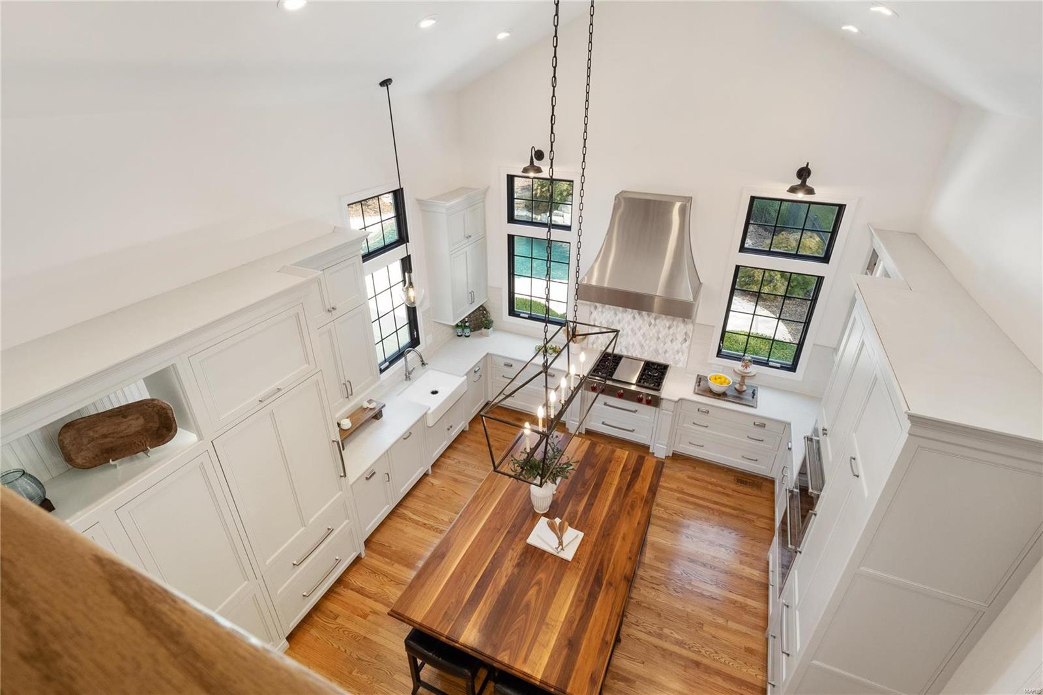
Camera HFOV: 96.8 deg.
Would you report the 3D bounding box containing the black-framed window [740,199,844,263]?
[{"bbox_3d":[2.730,-1.201,4.716,0.837,0.583,0.100,12,31,21],"label":"black-framed window"}]

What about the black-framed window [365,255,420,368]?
[{"bbox_3d":[-1.486,-0.377,5.286,0.100,1.166,0.846,12,31,21],"label":"black-framed window"}]

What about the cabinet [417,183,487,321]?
[{"bbox_3d":[-0.800,-1.196,6.015,0.400,1.575,1.090,12,31,20],"label":"cabinet"}]

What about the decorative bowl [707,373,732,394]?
[{"bbox_3d":[2.264,0.425,5.307,0.267,0.165,0.267,12,31,21],"label":"decorative bowl"}]

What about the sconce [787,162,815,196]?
[{"bbox_3d":[2.756,-1.648,4.509,0.265,0.295,0.335,12,31,20],"label":"sconce"}]

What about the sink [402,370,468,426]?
[{"bbox_3d":[-1.089,0.569,5.550,0.574,0.226,0.800,12,31,21],"label":"sink"}]

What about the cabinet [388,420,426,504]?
[{"bbox_3d":[-1.492,1.177,5.190,0.590,0.770,0.620,12,31,20],"label":"cabinet"}]

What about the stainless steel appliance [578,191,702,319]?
[{"bbox_3d":[1.355,-1.054,5.113,1.241,1.157,0.559,12,31,21],"label":"stainless steel appliance"}]

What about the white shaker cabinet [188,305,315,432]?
[{"bbox_3d":[-2.001,0.043,3.171,0.620,0.527,0.836,12,31,20],"label":"white shaker cabinet"}]

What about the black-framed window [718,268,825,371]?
[{"bbox_3d":[2.741,-0.321,5.187,0.843,1.142,0.100,12,31,21],"label":"black-framed window"}]

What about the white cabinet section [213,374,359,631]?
[{"bbox_3d":[-1.998,1.212,3.749,0.620,2.040,0.888,13,30,20],"label":"white cabinet section"}]

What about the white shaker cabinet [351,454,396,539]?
[{"bbox_3d":[-1.719,1.428,4.724,0.590,0.770,0.510,12,31,20],"label":"white shaker cabinet"}]

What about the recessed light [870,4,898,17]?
[{"bbox_3d":[2.185,-2.038,2.785,0.180,0.040,0.180,34,36,6],"label":"recessed light"}]

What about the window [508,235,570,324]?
[{"bbox_3d":[0.228,-0.886,6.179,0.855,1.154,0.100,12,31,21],"label":"window"}]

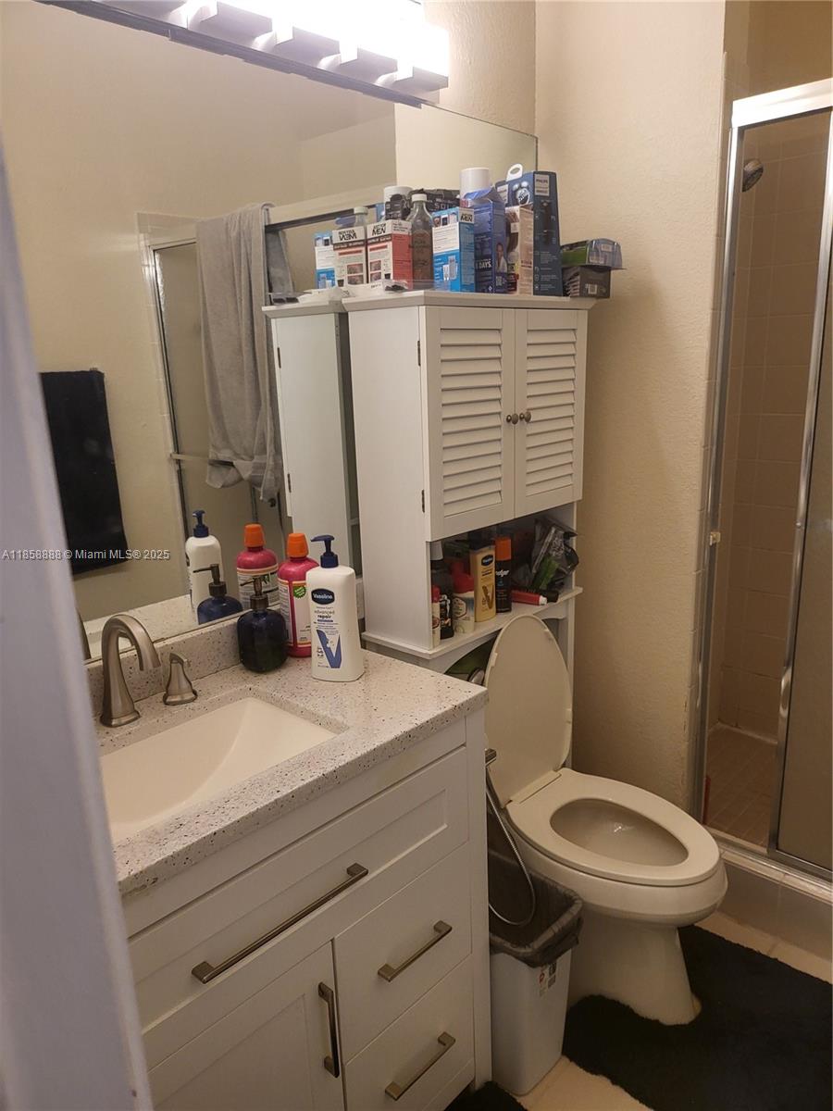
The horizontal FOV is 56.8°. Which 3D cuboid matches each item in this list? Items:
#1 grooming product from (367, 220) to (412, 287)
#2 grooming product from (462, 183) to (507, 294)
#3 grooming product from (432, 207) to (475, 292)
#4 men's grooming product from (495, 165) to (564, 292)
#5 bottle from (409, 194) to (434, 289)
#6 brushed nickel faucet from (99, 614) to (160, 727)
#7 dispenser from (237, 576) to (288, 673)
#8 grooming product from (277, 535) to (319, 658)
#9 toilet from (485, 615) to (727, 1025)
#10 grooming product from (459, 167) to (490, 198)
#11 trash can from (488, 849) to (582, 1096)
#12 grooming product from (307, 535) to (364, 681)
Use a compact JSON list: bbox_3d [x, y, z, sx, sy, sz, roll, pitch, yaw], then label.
[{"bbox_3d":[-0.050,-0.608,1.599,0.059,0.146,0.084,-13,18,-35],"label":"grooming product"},{"bbox_3d":[0.137,-0.630,1.585,0.076,0.185,0.041,11,19,43],"label":"grooming product"},{"bbox_3d":[0.077,-0.601,1.533,0.047,0.158,0.070,-15,19,-40],"label":"grooming product"},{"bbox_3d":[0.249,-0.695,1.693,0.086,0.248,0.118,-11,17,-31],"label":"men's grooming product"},{"bbox_3d":[0.010,-0.638,1.595,0.056,0.204,0.056,-2,14,1],"label":"bottle"},{"bbox_3d":[-0.456,0.185,1.220,0.163,0.194,0.053,11,20,42],"label":"brushed nickel faucet"},{"bbox_3d":[-0.295,0.127,1.457,0.093,0.177,0.094,-2,14,1],"label":"dispenser"},{"bbox_3d":[-0.227,0.078,1.519,0.084,0.248,0.084,-2,14,1],"label":"grooming product"},{"bbox_3d":[0.344,0.558,1.764,0.743,0.856,0.417,11,19,43],"label":"toilet"},{"bbox_3d":[0.133,-0.710,1.717,0.066,0.270,0.066,11,20,41],"label":"grooming product"},{"bbox_3d":[0.182,0.875,1.623,0.275,0.376,0.190,11,20,42],"label":"trash can"},{"bbox_3d":[-0.154,0.093,1.397,0.089,0.262,0.058,1,15,12],"label":"grooming product"}]

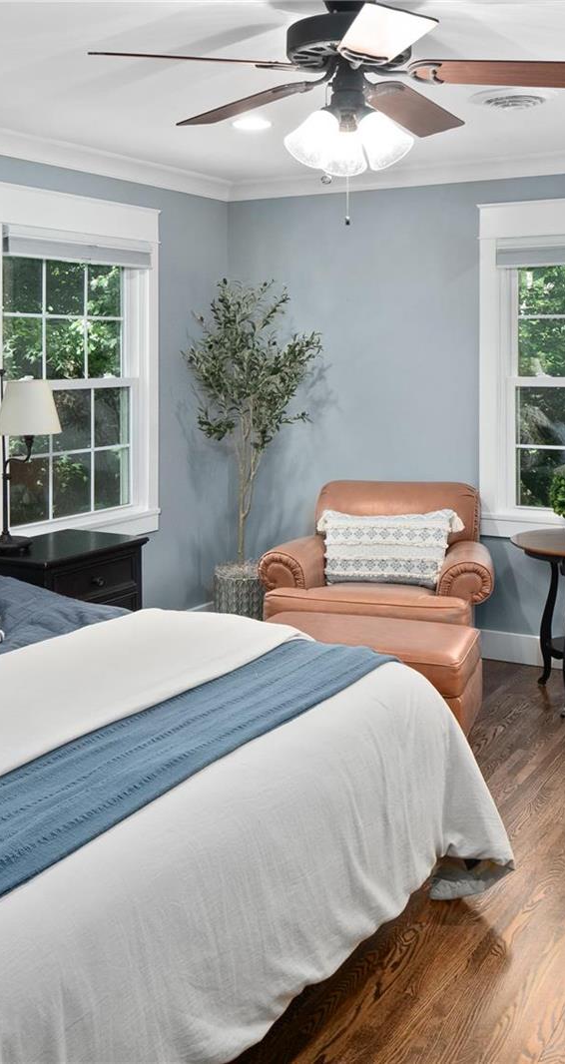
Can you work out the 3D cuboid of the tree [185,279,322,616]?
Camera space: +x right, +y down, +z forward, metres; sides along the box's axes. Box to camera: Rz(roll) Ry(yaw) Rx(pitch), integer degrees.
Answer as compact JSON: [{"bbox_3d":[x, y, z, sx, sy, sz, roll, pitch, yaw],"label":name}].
[{"bbox_3d":[-0.150,-0.332,5.350,0.690,1.870,0.660,0,8,0],"label":"tree"}]

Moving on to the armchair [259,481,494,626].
[{"bbox_3d":[0.460,0.252,4.850,0.980,0.870,0.900,3,8,18],"label":"armchair"}]

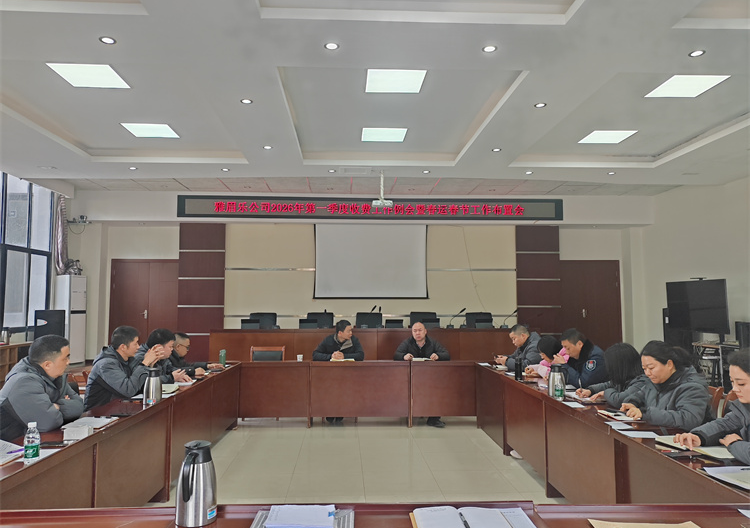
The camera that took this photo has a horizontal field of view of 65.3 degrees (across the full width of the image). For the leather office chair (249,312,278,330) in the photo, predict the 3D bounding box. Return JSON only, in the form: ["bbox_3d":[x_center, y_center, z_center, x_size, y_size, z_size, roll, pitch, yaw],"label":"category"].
[{"bbox_3d":[-2.041,1.461,10.731,0.600,1.100,0.620,0,-4,-3],"label":"leather office chair"}]

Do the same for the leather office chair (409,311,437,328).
[{"bbox_3d":[0.841,1.355,10.095,0.580,1.030,0.600,0,-4,-3],"label":"leather office chair"}]

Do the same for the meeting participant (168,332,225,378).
[{"bbox_3d":[-2.090,1.297,5.979,0.880,1.160,0.580,0,-4,-2],"label":"meeting participant"}]

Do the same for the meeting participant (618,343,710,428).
[{"bbox_3d":[1.824,1.079,3.443,0.640,1.250,0.550,1,-4,-11],"label":"meeting participant"}]

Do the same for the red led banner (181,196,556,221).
[{"bbox_3d":[-0.035,-1.061,11.147,7.360,0.410,0.100,0,-4,-3],"label":"red led banner"}]

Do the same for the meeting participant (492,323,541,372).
[{"bbox_3d":[1.664,1.263,6.232,0.720,1.270,0.540,0,-4,-5],"label":"meeting participant"}]

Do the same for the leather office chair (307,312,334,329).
[{"bbox_3d":[-1.033,1.433,10.965,0.600,1.043,0.620,0,-4,-3],"label":"leather office chair"}]

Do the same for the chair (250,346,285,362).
[{"bbox_3d":[-1.380,1.529,7.491,0.530,0.900,0.620,0,-4,-2],"label":"chair"}]

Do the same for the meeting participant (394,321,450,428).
[{"bbox_3d":[0.585,1.354,7.368,0.680,1.220,0.880,0,-4,-2],"label":"meeting participant"}]

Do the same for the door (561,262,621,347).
[{"bbox_3d":[4.395,0.958,12.084,1.420,2.080,0.100,0,-4,-3],"label":"door"}]

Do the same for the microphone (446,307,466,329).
[{"bbox_3d":[1.384,0.920,9.905,0.330,0.370,0.130,2,-4,-23],"label":"microphone"}]

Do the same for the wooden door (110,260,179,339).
[{"bbox_3d":[-4.767,1.024,12.271,1.480,2.170,0.120,0,-4,-3],"label":"wooden door"}]

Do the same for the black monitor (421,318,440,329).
[{"bbox_3d":[0.996,1.056,10.316,0.330,0.200,0.050,0,-5,-3],"label":"black monitor"}]

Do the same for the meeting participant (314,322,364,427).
[{"bbox_3d":[-0.473,1.342,7.384,0.660,1.270,0.720,1,-4,-8],"label":"meeting participant"}]

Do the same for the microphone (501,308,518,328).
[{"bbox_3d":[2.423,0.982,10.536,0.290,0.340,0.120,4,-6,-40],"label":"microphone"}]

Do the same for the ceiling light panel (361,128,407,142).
[{"bbox_3d":[0.125,-1.777,8.015,0.600,0.040,0.600,0,-4,-3],"label":"ceiling light panel"}]

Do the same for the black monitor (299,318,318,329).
[{"bbox_3d":[-1.201,1.109,10.596,0.330,0.210,0.060,0,-5,-3],"label":"black monitor"}]

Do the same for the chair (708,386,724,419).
[{"bbox_3d":[2.036,1.285,4.072,0.600,0.910,0.540,0,-4,-2],"label":"chair"}]

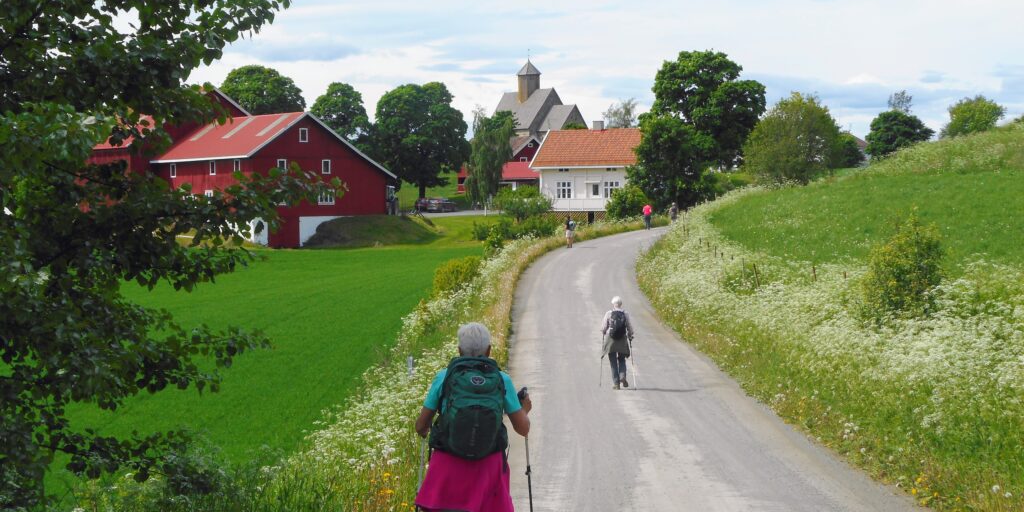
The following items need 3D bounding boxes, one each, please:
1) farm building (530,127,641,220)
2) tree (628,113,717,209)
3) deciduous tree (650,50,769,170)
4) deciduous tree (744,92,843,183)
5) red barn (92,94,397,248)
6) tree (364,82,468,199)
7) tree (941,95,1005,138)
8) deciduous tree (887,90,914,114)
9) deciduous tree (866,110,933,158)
[{"bbox_3d":[7.450,-6.550,166.000,9.700,7.900,8.100,0,1,23],"label":"farm building"},{"bbox_3d":[12.228,-7.123,151.000,6.600,7.620,6.600,0,1,0],"label":"tree"},{"bbox_3d":[17.052,-11.238,172.000,10.000,13.190,10.000,0,1,0],"label":"deciduous tree"},{"bbox_3d":[20.594,-8.523,145.000,7.100,6.880,7.100,0,1,0],"label":"deciduous tree"},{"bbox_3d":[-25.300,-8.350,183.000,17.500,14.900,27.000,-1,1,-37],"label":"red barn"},{"bbox_3d":[-11.685,-13.441,240.000,12.300,15.140,12.300,0,1,0],"label":"tree"},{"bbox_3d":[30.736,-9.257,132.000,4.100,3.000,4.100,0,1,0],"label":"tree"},{"bbox_3d":[43.123,-15.207,220.000,3.400,6.330,3.400,0,1,0],"label":"deciduous tree"},{"bbox_3d":[36.169,-10.781,185.000,6.100,5.600,6.100,0,1,0],"label":"deciduous tree"}]

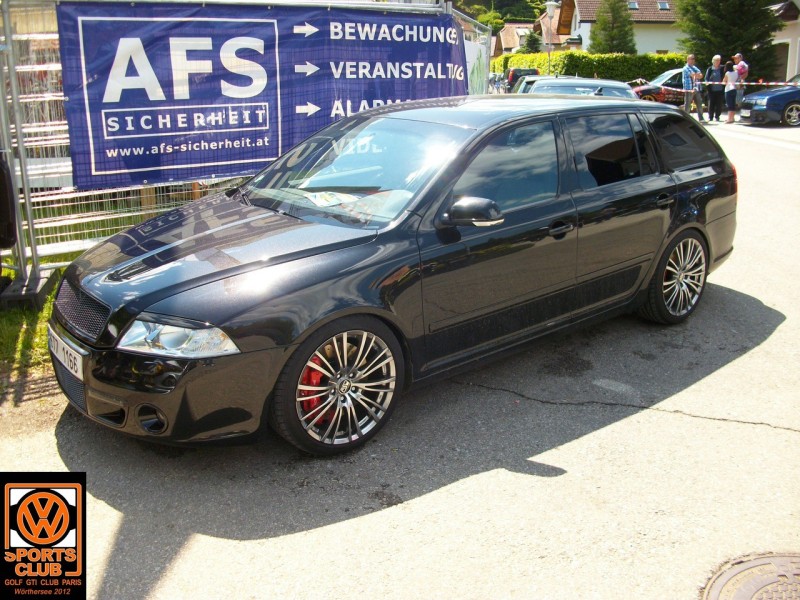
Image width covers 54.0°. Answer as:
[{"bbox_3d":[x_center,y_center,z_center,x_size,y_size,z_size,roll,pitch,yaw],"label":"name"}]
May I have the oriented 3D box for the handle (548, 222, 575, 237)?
[{"bbox_3d":[0.818,-0.358,3.986,0.200,0.045,0.050,-14,21,-37],"label":"handle"}]

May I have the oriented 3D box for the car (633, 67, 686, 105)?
[{"bbox_3d":[9.200,-6.800,25.300,4.000,1.430,1.700,-2,15,-1],"label":"car"}]

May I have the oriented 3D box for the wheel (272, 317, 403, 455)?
[{"bbox_3d":[-0.278,0.346,3.336,0.630,0.630,0.225,-14,19,-38],"label":"wheel"}]

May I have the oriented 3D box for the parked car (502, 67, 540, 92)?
[{"bbox_3d":[5.910,-10.513,38.331,1.770,1.620,4.400,0,17,5],"label":"parked car"}]

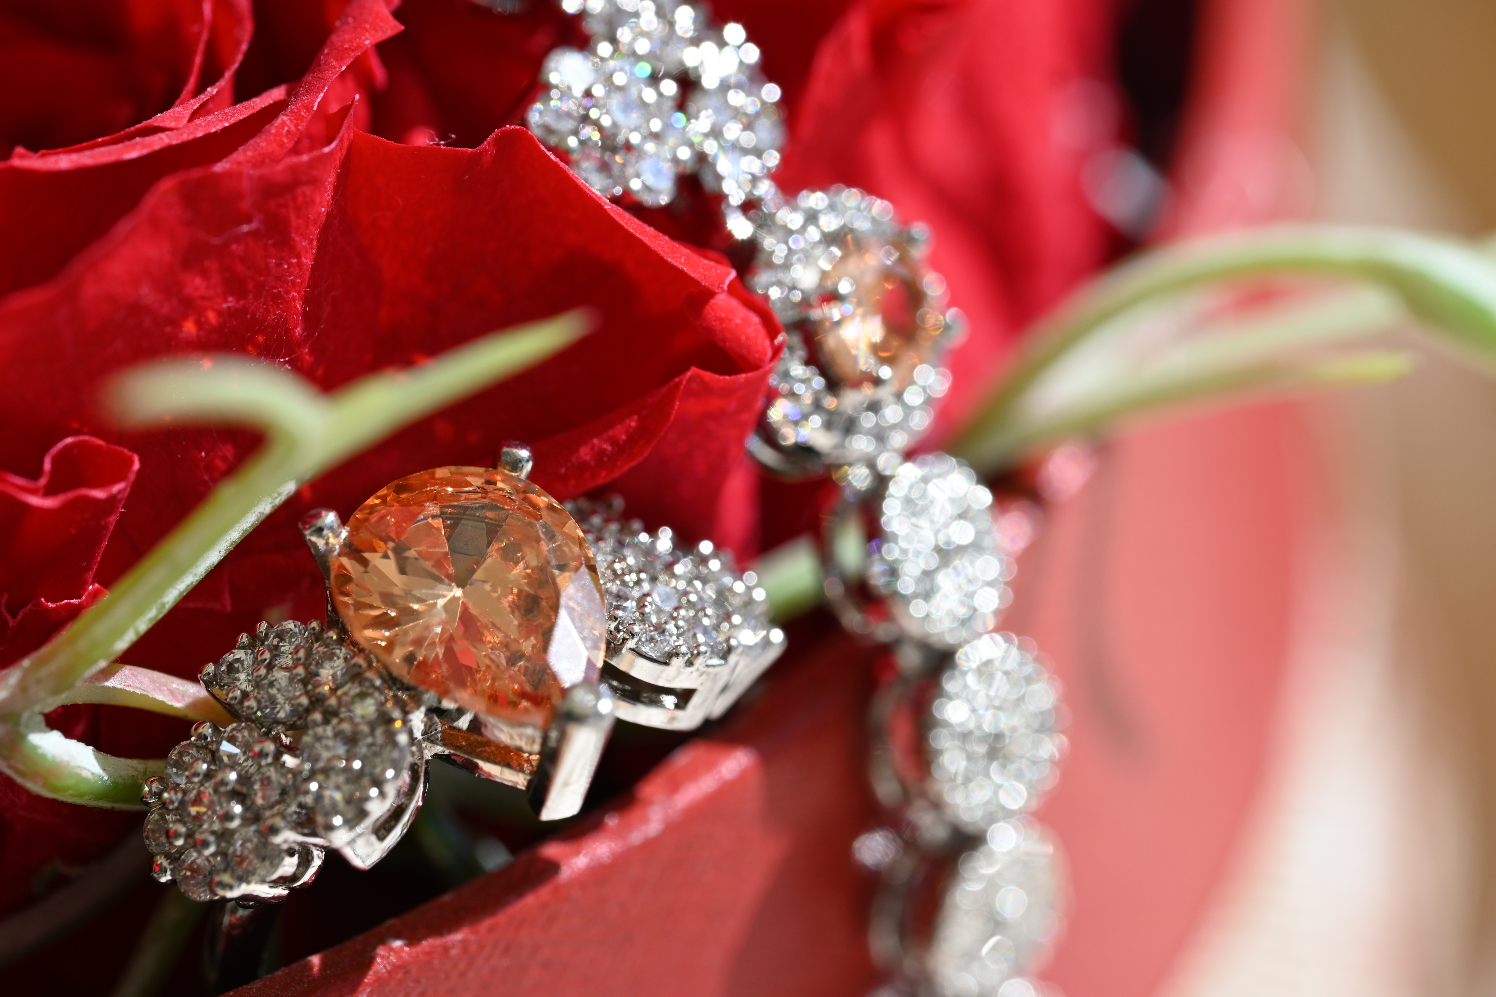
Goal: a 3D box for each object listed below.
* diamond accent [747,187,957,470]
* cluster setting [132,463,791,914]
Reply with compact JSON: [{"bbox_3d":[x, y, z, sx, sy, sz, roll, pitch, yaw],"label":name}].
[{"bbox_3d":[0.004,-0.006,0.231,0.006,0.009,0.004,-18,-3,-40],"label":"diamond accent"},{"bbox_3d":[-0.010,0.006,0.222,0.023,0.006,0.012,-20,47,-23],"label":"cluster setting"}]

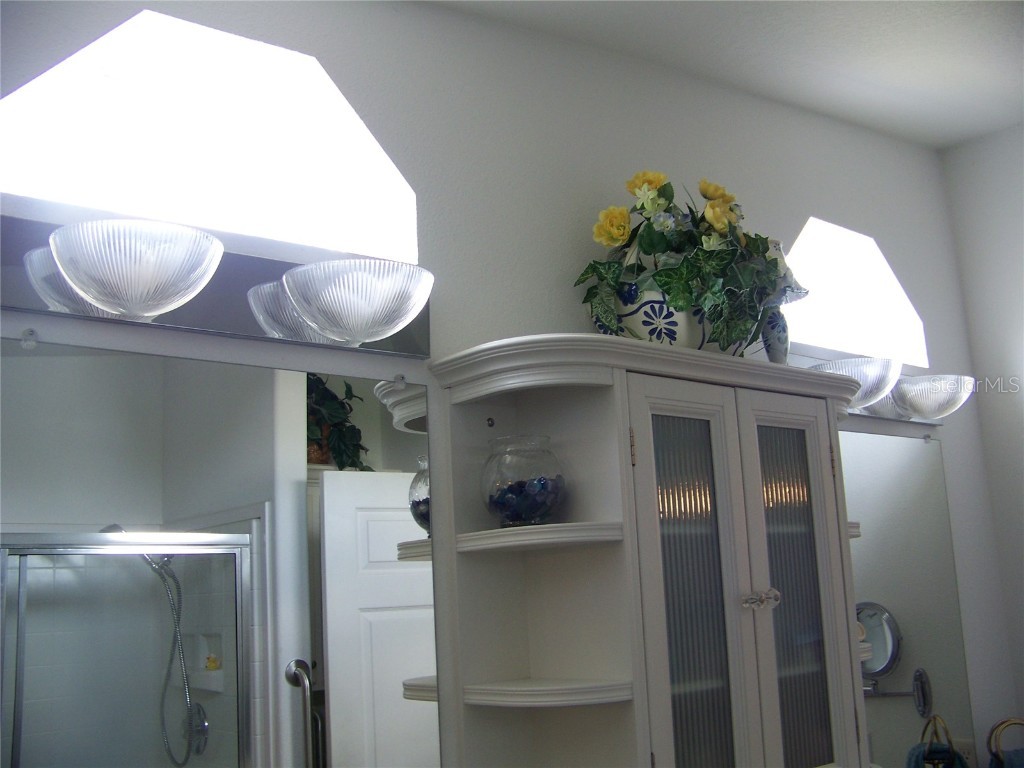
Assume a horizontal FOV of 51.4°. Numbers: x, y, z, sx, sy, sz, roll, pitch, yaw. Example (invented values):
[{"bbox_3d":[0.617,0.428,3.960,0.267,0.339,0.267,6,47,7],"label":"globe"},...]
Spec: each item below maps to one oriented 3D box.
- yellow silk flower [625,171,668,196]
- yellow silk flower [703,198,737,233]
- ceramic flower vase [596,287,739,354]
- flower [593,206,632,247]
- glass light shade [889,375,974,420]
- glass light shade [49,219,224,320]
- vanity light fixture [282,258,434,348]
[{"bbox_3d":[0.232,-0.341,1.820,0.067,0.048,0.059,-4,-11,8],"label":"yellow silk flower"},{"bbox_3d":[0.368,-0.299,1.888,0.059,0.059,0.053,-5,-11,12],"label":"yellow silk flower"},{"bbox_3d":[0.266,-0.080,1.800,0.242,0.121,0.220,-2,-11,0],"label":"ceramic flower vase"},{"bbox_3d":[0.161,-0.253,1.708,0.061,0.062,0.048,-3,-11,6],"label":"flower"},{"bbox_3d":[0.958,0.037,2.379,0.201,0.089,0.155,6,-14,-38],"label":"glass light shade"},{"bbox_3d":[-0.437,-0.127,1.270,0.201,0.089,0.155,6,-14,-38],"label":"glass light shade"},{"bbox_3d":[-0.200,-0.101,1.459,0.201,0.089,0.155,6,-14,-38],"label":"vanity light fixture"}]

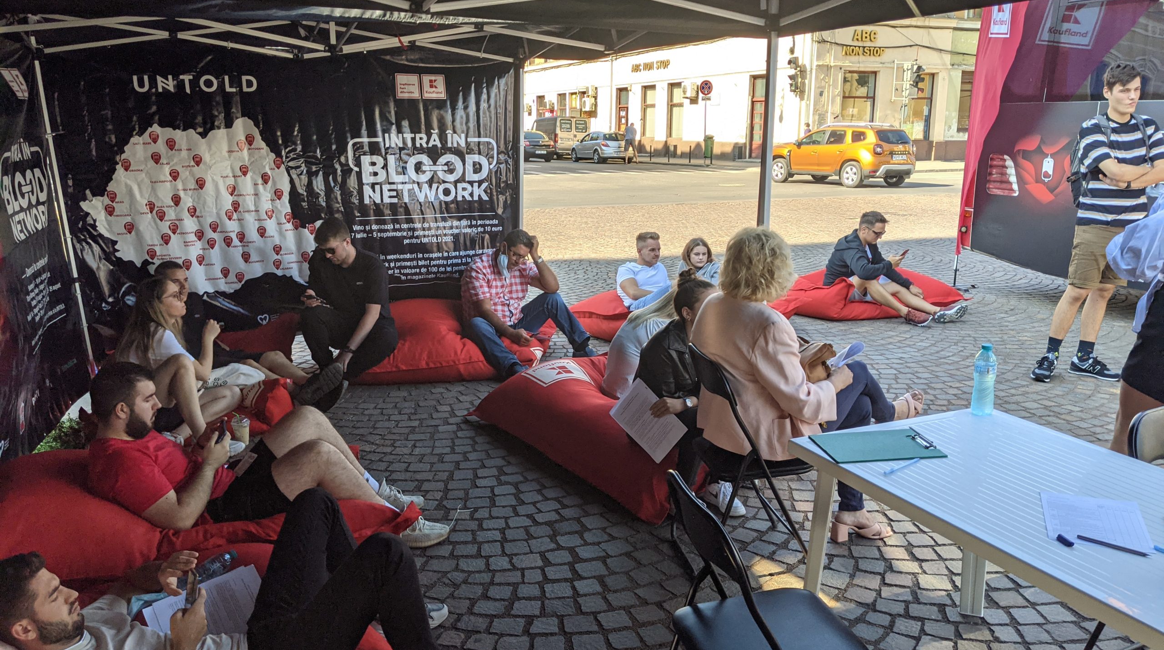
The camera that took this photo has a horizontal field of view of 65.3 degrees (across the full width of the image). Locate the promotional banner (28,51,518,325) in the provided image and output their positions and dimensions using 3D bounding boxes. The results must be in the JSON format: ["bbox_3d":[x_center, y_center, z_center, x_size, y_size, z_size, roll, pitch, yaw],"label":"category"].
[{"bbox_3d":[-1.893,-0.895,6.301,3.000,1.980,0.100,-5,13,-22],"label":"promotional banner"}]

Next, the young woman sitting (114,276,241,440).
[{"bbox_3d":[-2.000,0.153,4.583,0.700,0.830,0.540,-3,13,-15],"label":"young woman sitting"}]

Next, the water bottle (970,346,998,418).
[{"bbox_3d":[1.229,0.162,2.761,0.069,0.222,0.069,0,12,0],"label":"water bottle"}]

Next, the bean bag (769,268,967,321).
[{"bbox_3d":[2.451,-0.358,8.057,1.620,0.370,1.150,-3,13,-15],"label":"bean bag"}]

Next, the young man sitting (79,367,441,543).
[{"bbox_3d":[-1.081,0.458,3.314,1.230,0.770,0.600,-4,13,-17],"label":"young man sitting"}]

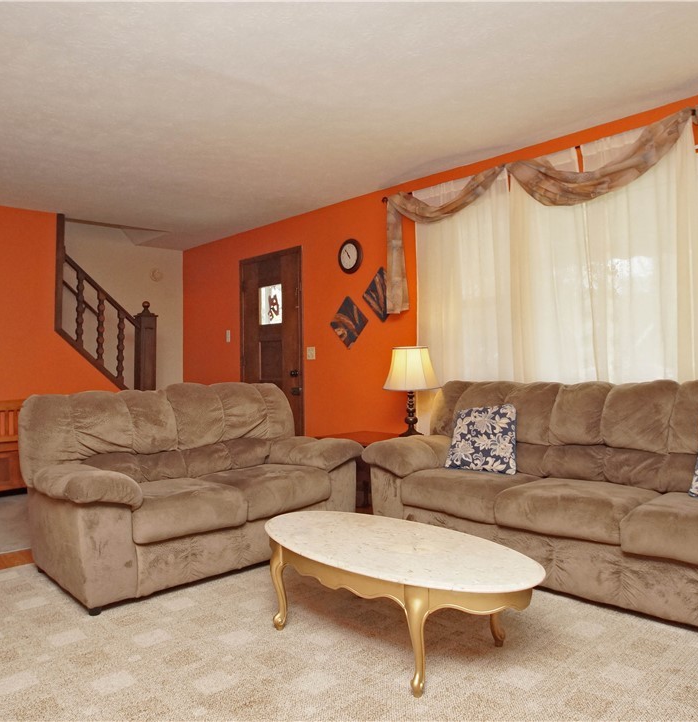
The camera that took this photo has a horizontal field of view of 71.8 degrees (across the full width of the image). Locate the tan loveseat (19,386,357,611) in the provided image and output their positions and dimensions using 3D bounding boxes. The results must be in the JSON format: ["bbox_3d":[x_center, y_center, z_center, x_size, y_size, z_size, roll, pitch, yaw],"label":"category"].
[{"bbox_3d":[-0.880,0.660,2.990,1.650,0.980,0.930,1,-2,-42],"label":"tan loveseat"}]

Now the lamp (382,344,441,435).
[{"bbox_3d":[0.445,0.215,3.450,0.400,0.660,0.400,0,-1,0],"label":"lamp"}]

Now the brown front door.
[{"bbox_3d":[-0.760,0.060,4.650,0.940,2.120,0.080,-1,-2,44],"label":"brown front door"}]

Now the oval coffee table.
[{"bbox_3d":[0.155,0.933,1.960,1.230,0.395,0.610,-1,-1,36],"label":"oval coffee table"}]

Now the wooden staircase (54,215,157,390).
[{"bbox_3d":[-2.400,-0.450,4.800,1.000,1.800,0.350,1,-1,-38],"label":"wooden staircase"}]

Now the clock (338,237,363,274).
[{"bbox_3d":[0.012,-0.870,4.030,0.050,0.300,0.300,1,-2,-45],"label":"clock"}]

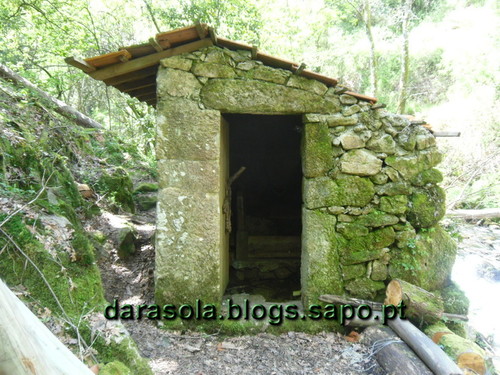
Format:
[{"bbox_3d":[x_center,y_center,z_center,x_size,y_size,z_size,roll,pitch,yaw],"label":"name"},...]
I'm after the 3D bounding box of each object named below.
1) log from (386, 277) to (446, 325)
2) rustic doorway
[{"bbox_3d":[1.351,0.951,3.330,0.475,0.235,0.235,24,-7,-22],"label":"log"},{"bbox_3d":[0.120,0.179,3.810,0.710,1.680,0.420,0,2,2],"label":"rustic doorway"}]

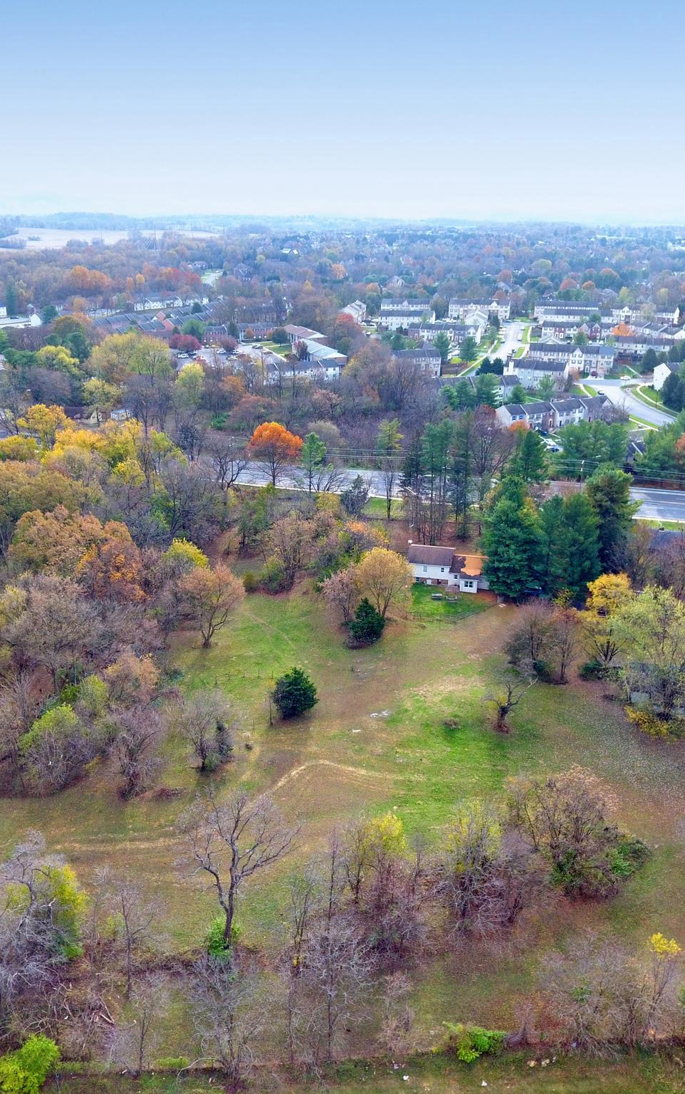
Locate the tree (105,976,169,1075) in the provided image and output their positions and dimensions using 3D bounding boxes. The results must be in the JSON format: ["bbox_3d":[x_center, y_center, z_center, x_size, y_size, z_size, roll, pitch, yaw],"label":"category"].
[{"bbox_3d":[-18.233,43.146,75.226,5.700,10.800,5.700,0,21,0],"label":"tree"}]

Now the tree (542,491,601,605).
[{"bbox_3d":[45.400,0.440,164.430,11.110,21.290,10.560,0,21,0],"label":"tree"}]

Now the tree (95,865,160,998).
[{"bbox_3d":[-20.980,37.520,81.110,6.130,14.990,5.820,0,21,0],"label":"tree"}]

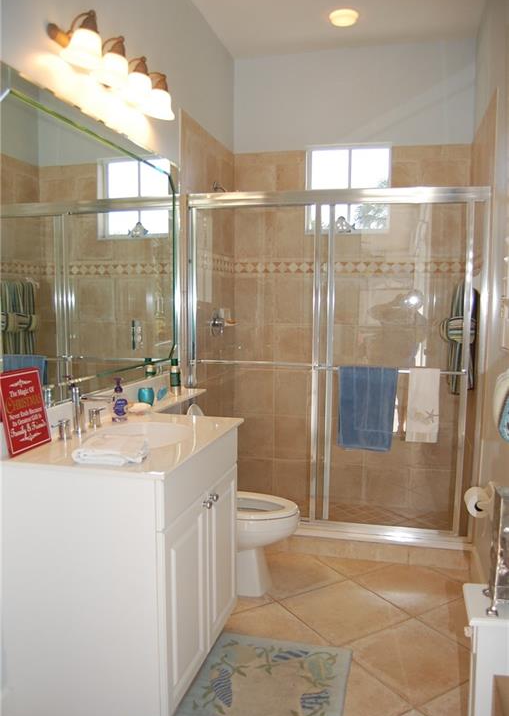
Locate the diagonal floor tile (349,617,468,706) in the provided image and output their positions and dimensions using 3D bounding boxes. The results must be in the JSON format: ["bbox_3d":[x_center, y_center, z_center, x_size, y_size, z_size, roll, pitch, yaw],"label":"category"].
[{"bbox_3d":[0.607,1.138,2.176,0.412,0.012,0.412,-2,6,-31],"label":"diagonal floor tile"}]

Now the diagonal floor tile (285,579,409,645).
[{"bbox_3d":[0.388,1.106,2.521,0.412,0.012,0.412,-2,6,-31],"label":"diagonal floor tile"}]

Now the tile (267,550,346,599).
[{"bbox_3d":[0.171,1.074,2.874,0.412,0.012,0.412,-2,6,-31],"label":"tile"}]

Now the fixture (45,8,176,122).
[{"bbox_3d":[-0.505,-1.096,2.226,0.203,0.208,0.764,2,5,14],"label":"fixture"}]

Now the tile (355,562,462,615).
[{"bbox_3d":[0.752,1.091,2.731,0.412,0.012,0.412,-2,6,-31],"label":"tile"}]

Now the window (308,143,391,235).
[{"bbox_3d":[0.631,-1.135,3.860,0.561,0.579,0.070,2,5,14],"label":"window"}]

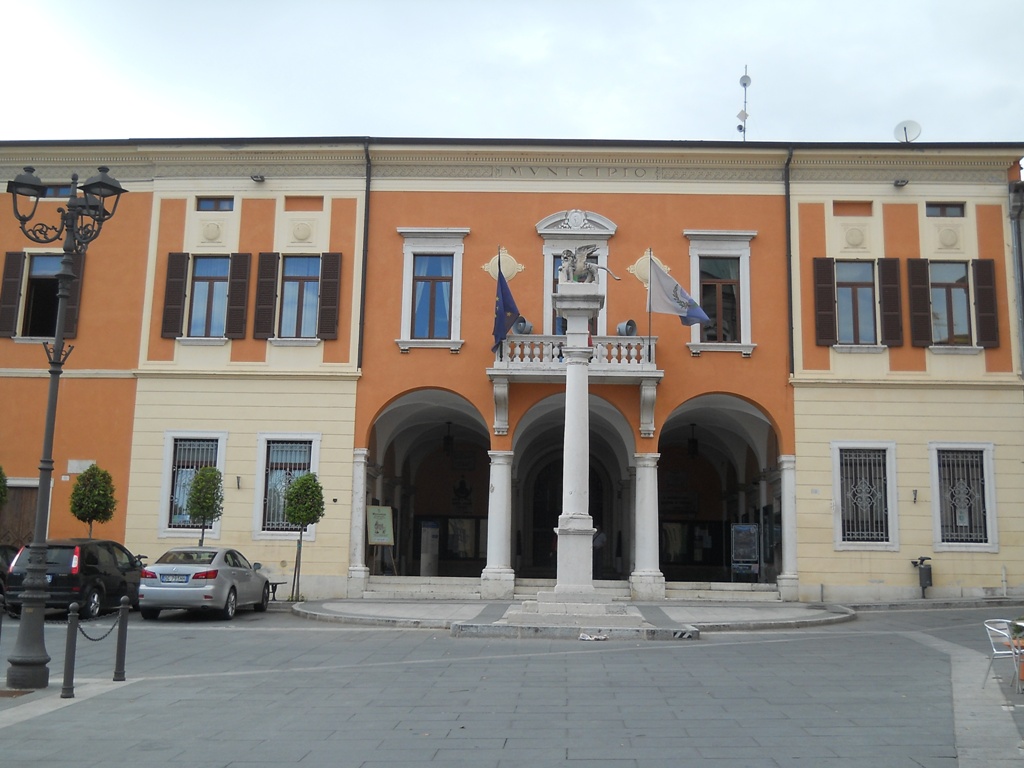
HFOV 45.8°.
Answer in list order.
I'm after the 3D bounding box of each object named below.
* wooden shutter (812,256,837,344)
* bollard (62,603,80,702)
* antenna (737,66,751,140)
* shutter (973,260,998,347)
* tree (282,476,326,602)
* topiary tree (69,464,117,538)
[{"bbox_3d":[8.156,-2.128,31.550,0.532,2.359,0.060,1,-11,2],"label":"wooden shutter"},{"bbox_3d":[-4.540,2.736,12.493,0.140,0.956,0.140,1,-12,1],"label":"bollard"},{"bbox_3d":[6.954,-8.352,36.415,0.430,2.620,0.380,1,-12,1],"label":"antenna"},{"bbox_3d":[12.264,-2.096,31.386,0.544,2.342,0.060,1,-11,2],"label":"shutter"},{"bbox_3d":[-5.085,3.680,29.310,0.985,3.100,0.985,1,-12,1],"label":"tree"},{"bbox_3d":[-10.226,3.576,29.375,1.133,3.275,1.133,1,-12,1],"label":"topiary tree"}]

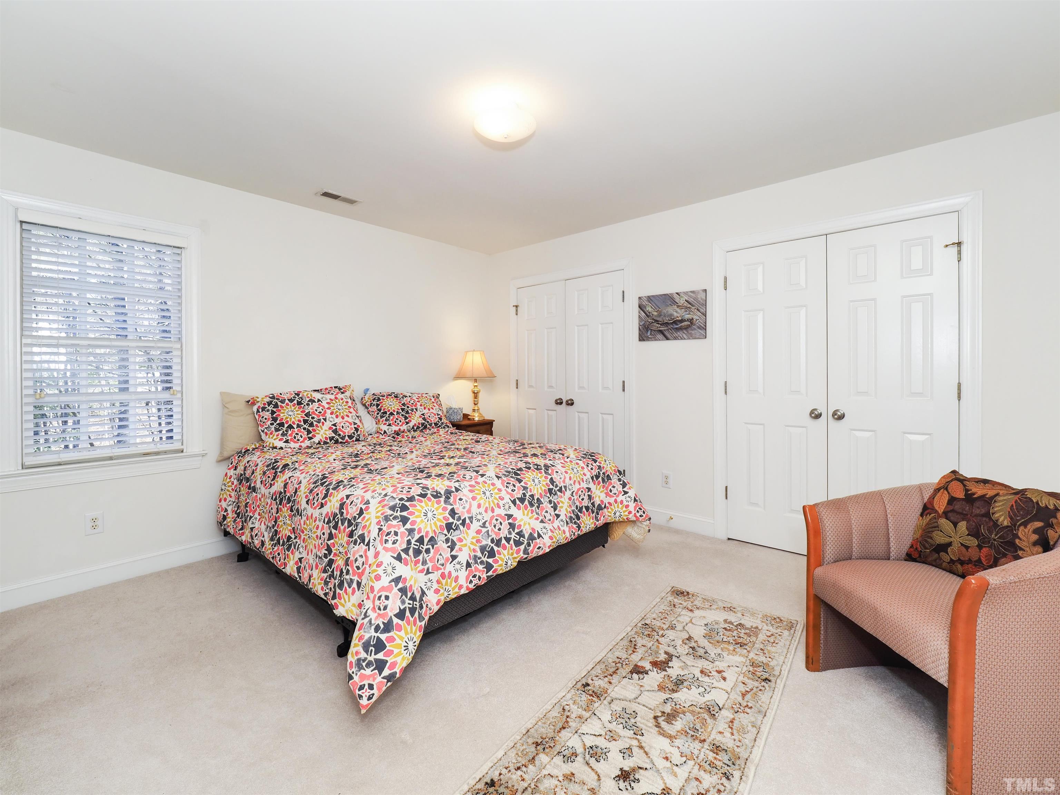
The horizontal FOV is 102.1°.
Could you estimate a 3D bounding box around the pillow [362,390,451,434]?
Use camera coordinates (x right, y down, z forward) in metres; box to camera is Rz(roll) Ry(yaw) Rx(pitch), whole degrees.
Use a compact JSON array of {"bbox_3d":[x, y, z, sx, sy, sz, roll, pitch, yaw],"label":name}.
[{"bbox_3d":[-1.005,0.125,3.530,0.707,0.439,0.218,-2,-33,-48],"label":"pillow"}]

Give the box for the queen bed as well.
[{"bbox_3d":[-0.654,0.656,2.737,2.001,0.734,1.866,1,2,41],"label":"queen bed"}]

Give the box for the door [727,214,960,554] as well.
[{"bbox_3d":[1.897,0.011,2.736,1.198,2.075,0.045,1,2,39],"label":"door"}]

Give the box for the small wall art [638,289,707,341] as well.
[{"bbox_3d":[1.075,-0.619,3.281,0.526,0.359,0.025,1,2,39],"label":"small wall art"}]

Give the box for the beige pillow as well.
[{"bbox_3d":[-1.833,0.177,2.944,0.159,0.459,0.570,-15,-9,42],"label":"beige pillow"}]

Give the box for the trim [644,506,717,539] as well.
[{"bbox_3d":[1.114,0.961,3.365,0.644,0.120,0.022,1,2,39],"label":"trim"}]

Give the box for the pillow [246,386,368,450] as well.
[{"bbox_3d":[-1.512,0.134,2.900,0.630,0.430,0.180,-1,-28,-39],"label":"pillow"}]

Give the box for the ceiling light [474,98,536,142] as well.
[{"bbox_3d":[-0.119,-1.329,2.086,0.316,0.133,0.316,0,1,0],"label":"ceiling light"}]

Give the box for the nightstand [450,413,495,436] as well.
[{"bbox_3d":[-0.604,0.575,3.864,0.410,0.770,0.410,1,2,45],"label":"nightstand"}]

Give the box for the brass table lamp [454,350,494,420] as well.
[{"bbox_3d":[-0.524,-0.117,4.050,0.405,0.665,0.405,0,1,0],"label":"brass table lamp"}]

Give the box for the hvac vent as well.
[{"bbox_3d":[-1.381,-1.445,3.103,0.140,0.020,0.290,1,2,45],"label":"hvac vent"}]

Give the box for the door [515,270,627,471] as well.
[{"bbox_3d":[0.346,-0.051,4.013,1.198,2.075,0.045,1,2,39],"label":"door"}]

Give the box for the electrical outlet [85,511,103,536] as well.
[{"bbox_3d":[-2.428,0.704,2.391,0.010,0.116,0.073,1,2,45],"label":"electrical outlet"}]

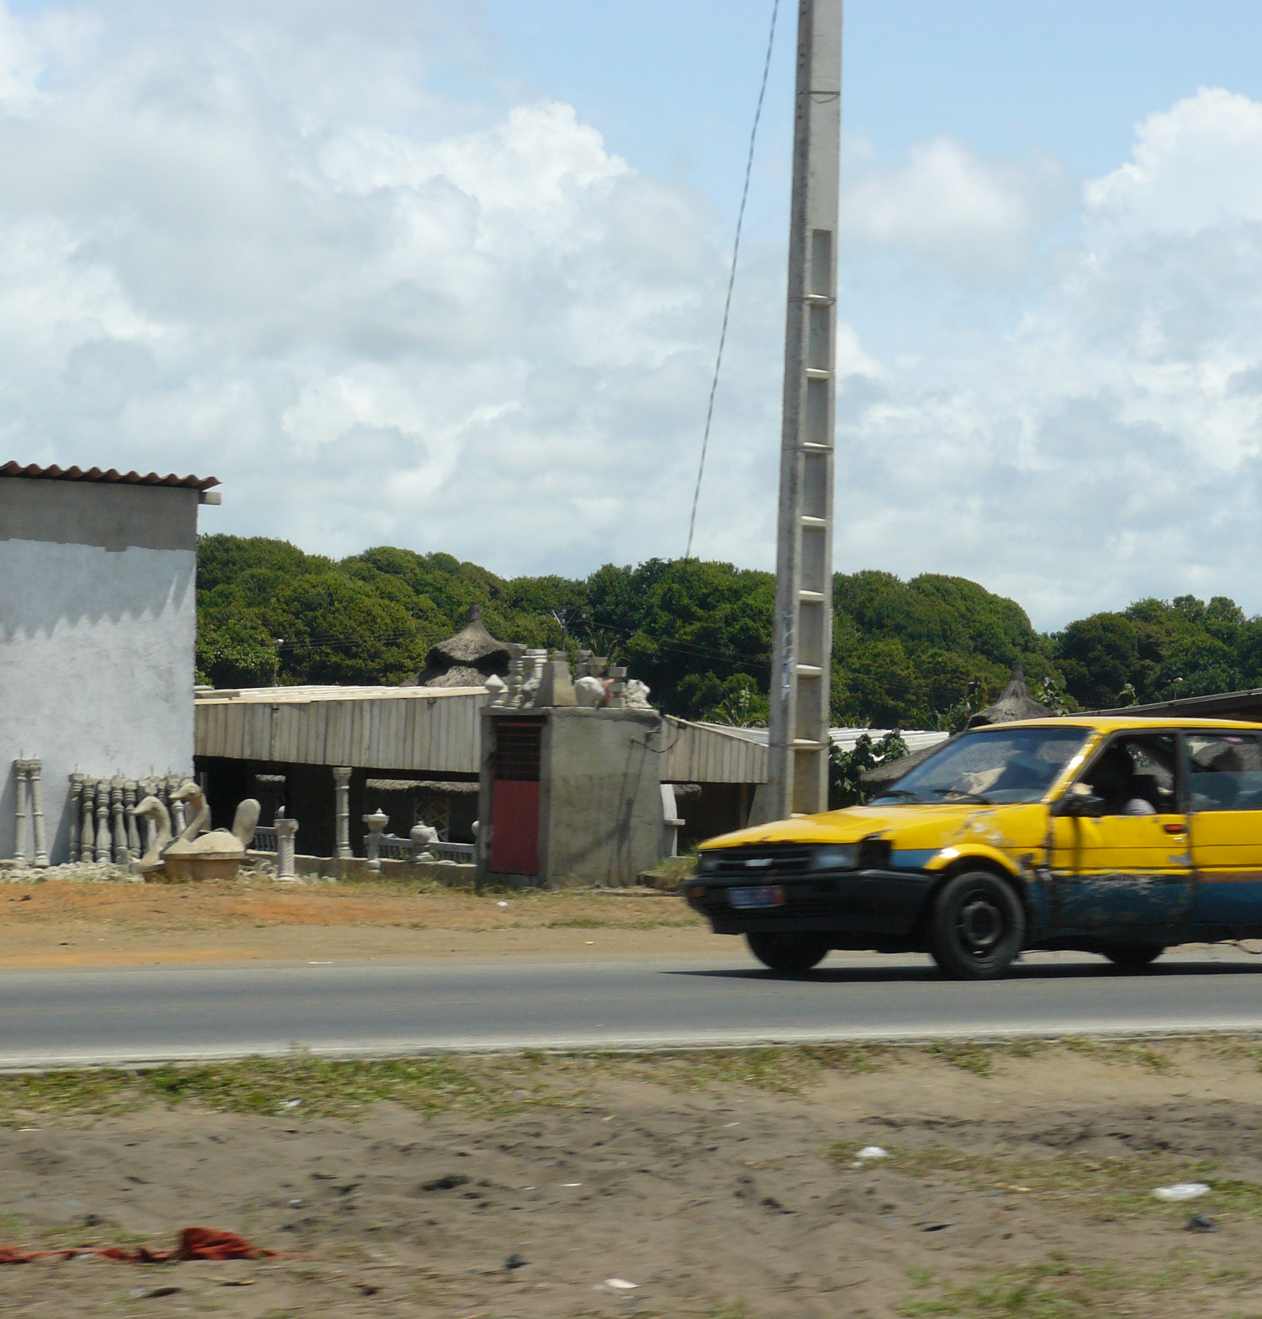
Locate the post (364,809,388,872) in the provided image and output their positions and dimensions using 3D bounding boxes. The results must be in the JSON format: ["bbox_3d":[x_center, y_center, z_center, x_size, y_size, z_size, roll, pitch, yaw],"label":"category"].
[{"bbox_3d":[-2.109,1.496,33.600,0.200,0.528,0.200,1,-1,0],"label":"post"}]

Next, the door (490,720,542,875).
[{"bbox_3d":[-0.903,1.087,32.007,0.060,1.233,0.731,2,-2,-35],"label":"door"}]

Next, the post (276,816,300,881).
[{"bbox_3d":[-2.679,1.479,31.700,0.170,0.504,0.170,2,-2,-35],"label":"post"}]

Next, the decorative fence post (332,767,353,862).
[{"bbox_3d":[-2.442,1.297,34.400,0.165,0.791,0.165,1,-1,0],"label":"decorative fence post"}]

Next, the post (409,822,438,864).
[{"bbox_3d":[-1.732,1.512,33.700,0.220,0.347,0.220,1,-1,0],"label":"post"}]

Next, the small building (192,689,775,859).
[{"bbox_3d":[-2.221,1.289,38.802,6.010,2.050,4.000,2,-1,-29],"label":"small building"}]

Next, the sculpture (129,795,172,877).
[{"bbox_3d":[-3.629,1.390,32.000,0.640,0.649,0.340,2,-1,-20],"label":"sculpture"}]

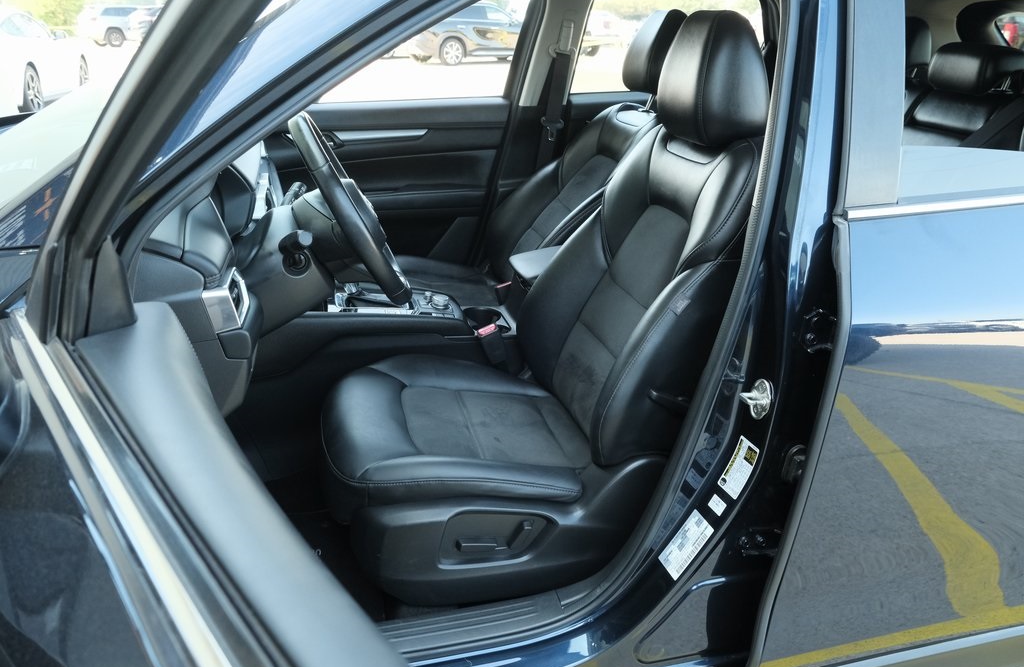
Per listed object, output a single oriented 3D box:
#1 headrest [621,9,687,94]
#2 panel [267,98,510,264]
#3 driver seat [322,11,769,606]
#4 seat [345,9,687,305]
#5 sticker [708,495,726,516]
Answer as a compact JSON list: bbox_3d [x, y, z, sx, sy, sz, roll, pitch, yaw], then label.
[{"bbox_3d":[0.398,-0.749,2.079,0.160,0.240,0.270,-6,23,-13],"label":"headrest"},{"bbox_3d":[-0.476,-0.385,2.359,1.000,0.640,0.140,-6,23,-13],"label":"panel"},{"bbox_3d":[0.064,-0.073,1.463,0.850,1.000,0.540,-6,23,-13],"label":"driver seat"},{"bbox_3d":[0.011,-0.355,2.134,0.920,1.000,0.540,-6,23,-13],"label":"seat"},{"bbox_3d":[0.315,0.263,1.175,0.001,0.021,0.025,12,25,-51],"label":"sticker"}]

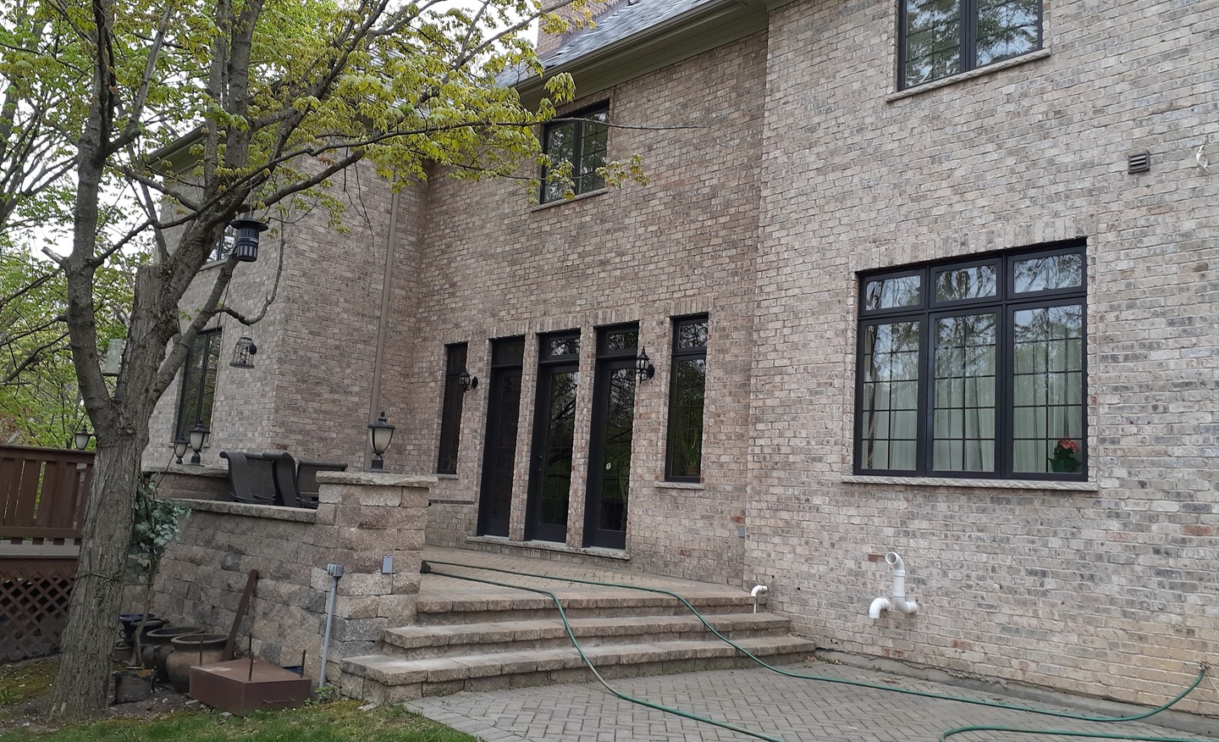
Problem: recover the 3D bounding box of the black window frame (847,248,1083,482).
[{"bbox_3d":[3.156,-0.039,8.413,0.130,1.960,2.110,11,-11,-44],"label":"black window frame"}]

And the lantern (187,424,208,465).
[{"bbox_3d":[-3.981,0.705,9.200,0.200,0.430,0.200,11,-11,-44],"label":"lantern"}]

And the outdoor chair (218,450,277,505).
[{"bbox_3d":[-3.268,1.346,9.050,0.680,1.070,0.600,4,-8,-2],"label":"outdoor chair"}]

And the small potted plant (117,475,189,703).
[{"bbox_3d":[-2.876,1.362,5.950,0.390,1.350,0.400,11,-11,-44],"label":"small potted plant"}]

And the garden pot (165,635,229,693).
[{"bbox_3d":[-2.773,1.982,6.450,0.440,0.345,0.440,12,-11,-44],"label":"garden pot"}]

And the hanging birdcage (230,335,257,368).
[{"bbox_3d":[-2.154,-0.112,5.600,0.160,0.200,0.150,6,-8,-21],"label":"hanging birdcage"}]

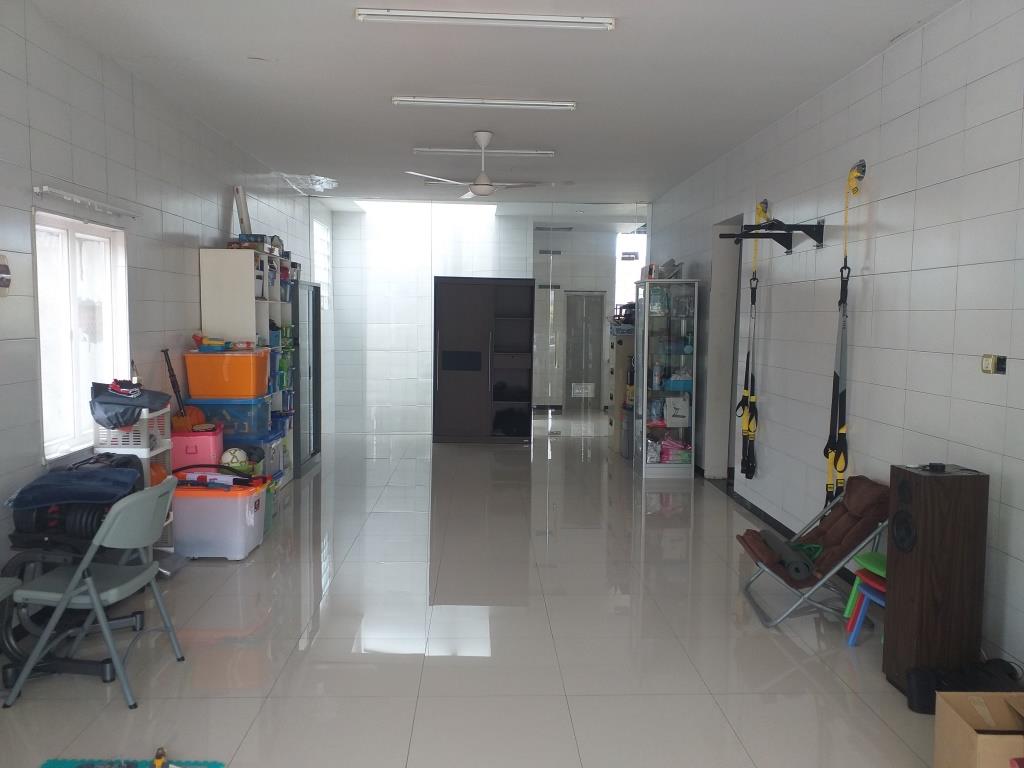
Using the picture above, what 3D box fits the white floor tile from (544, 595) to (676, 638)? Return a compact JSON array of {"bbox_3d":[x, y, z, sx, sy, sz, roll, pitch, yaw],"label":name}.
[{"bbox_3d":[0.493,1.204,4.011,0.605,0.020,0.575,1,5,-2],"label":"white floor tile"}]

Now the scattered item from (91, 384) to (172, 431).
[{"bbox_3d":[-2.228,0.122,4.479,0.280,0.245,0.420,1,5,-2],"label":"scattered item"}]

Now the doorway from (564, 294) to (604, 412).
[{"bbox_3d":[1.184,-0.538,12.633,0.684,1.964,0.100,1,5,-2],"label":"doorway"}]

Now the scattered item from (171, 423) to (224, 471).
[{"bbox_3d":[-2.146,0.455,5.308,0.323,0.282,0.343,-1,5,-15],"label":"scattered item"}]

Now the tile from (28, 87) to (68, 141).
[{"bbox_3d":[-2.346,-1.365,3.911,0.015,0.199,0.392,1,5,-2],"label":"tile"}]

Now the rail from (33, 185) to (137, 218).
[{"bbox_3d":[-2.329,-1.012,4.298,0.081,0.050,1.089,1,5,-2],"label":"rail"}]

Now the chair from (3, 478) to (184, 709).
[{"bbox_3d":[-1.718,0.836,3.195,0.544,0.822,0.474,1,5,1],"label":"chair"}]

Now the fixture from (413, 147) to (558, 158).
[{"bbox_3d":[-0.257,-2.096,7.013,1.270,0.060,0.045,1,5,-2],"label":"fixture"}]

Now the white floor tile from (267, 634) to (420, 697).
[{"bbox_3d":[-0.694,1.243,3.398,0.605,0.020,0.575,1,5,-2],"label":"white floor tile"}]

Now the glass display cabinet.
[{"bbox_3d":[1.510,-0.045,7.541,0.504,1.896,0.403,1,5,-2],"label":"glass display cabinet"}]

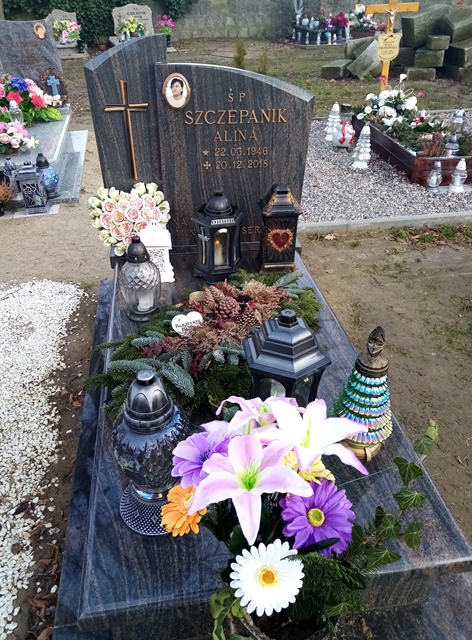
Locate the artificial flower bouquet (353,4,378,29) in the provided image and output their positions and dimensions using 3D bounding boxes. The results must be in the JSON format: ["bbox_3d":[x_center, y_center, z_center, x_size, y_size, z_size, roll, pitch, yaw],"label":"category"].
[{"bbox_3d":[2.753,-6.503,10.300,0.480,0.460,0.380,-5,34,-8],"label":"artificial flower bouquet"}]

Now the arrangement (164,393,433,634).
[{"bbox_3d":[0.089,0.287,0.710,0.350,0.410,0.290,8,33,10],"label":"arrangement"}]

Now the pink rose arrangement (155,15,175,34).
[{"bbox_3d":[-1.383,-5.708,9.301,0.370,0.360,0.340,-5,35,-8],"label":"pink rose arrangement"}]

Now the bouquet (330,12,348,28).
[{"bbox_3d":[2.218,-6.417,10.300,0.380,0.320,0.340,-5,34,-8],"label":"bouquet"}]

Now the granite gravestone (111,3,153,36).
[{"bbox_3d":[-2.030,-5.932,9.521,0.830,0.570,0.130,-5,35,-8],"label":"granite gravestone"}]

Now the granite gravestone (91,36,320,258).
[{"bbox_3d":[-0.122,-0.688,1.956,0.870,0.823,0.150,-5,34,-8],"label":"granite gravestone"}]

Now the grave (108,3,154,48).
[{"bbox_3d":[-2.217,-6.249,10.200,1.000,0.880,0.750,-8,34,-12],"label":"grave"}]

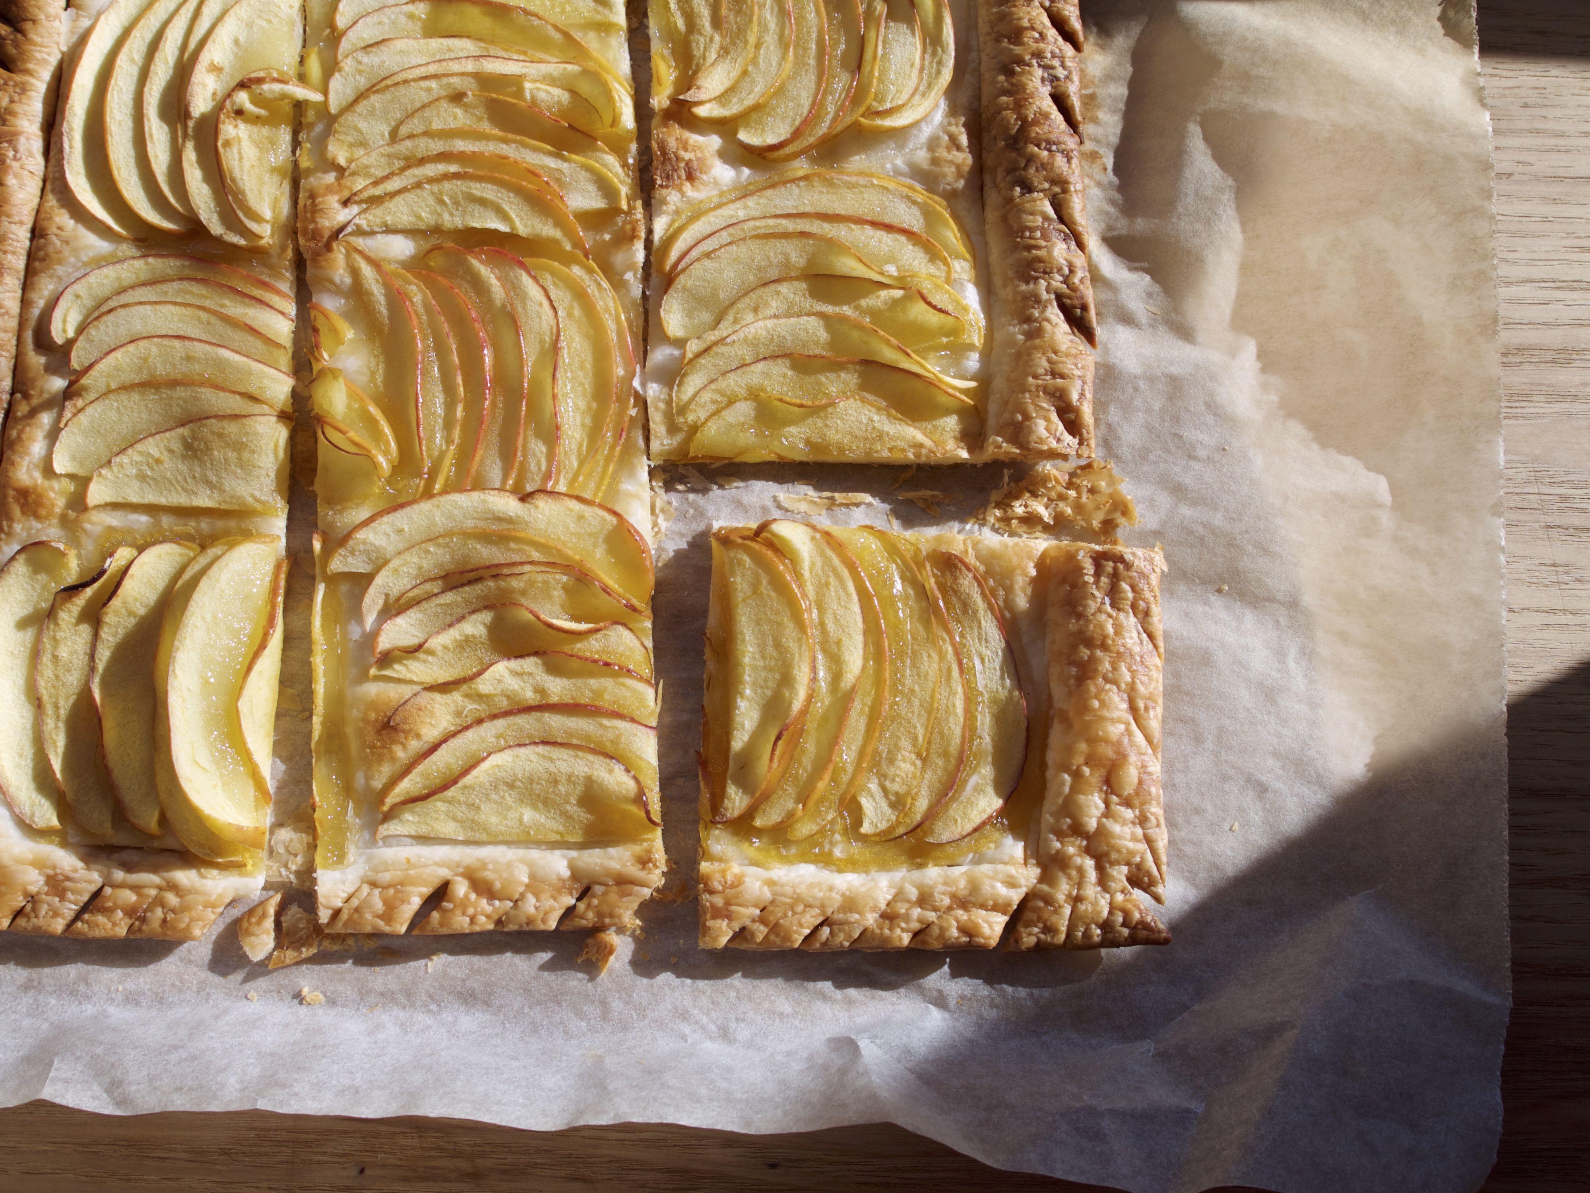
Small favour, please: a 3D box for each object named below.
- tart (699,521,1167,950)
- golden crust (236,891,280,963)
[{"bbox_3d":[0.032,0.033,0.385,0.106,0.020,0.099,0,82,0],"label":"tart"},{"bbox_3d":[-0.124,0.077,0.384,0.009,0.009,0.015,19,82,3],"label":"golden crust"}]

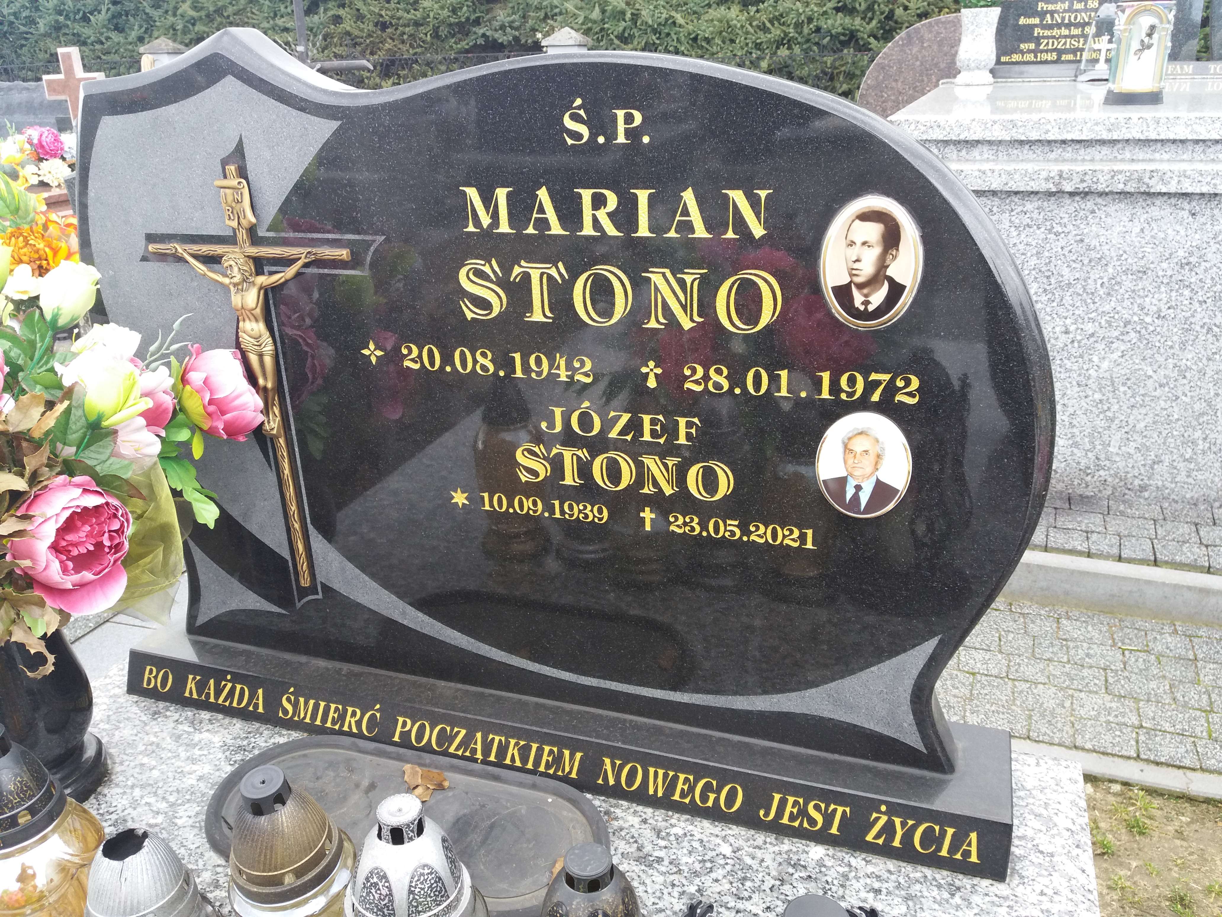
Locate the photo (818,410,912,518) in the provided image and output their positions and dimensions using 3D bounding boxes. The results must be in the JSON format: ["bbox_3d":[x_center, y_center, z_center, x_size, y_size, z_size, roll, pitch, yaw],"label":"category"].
[{"bbox_3d":[0.250,0.007,0.981,0.093,0.113,0.010,6,22,19],"label":"photo"}]

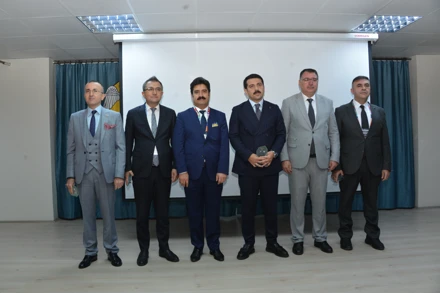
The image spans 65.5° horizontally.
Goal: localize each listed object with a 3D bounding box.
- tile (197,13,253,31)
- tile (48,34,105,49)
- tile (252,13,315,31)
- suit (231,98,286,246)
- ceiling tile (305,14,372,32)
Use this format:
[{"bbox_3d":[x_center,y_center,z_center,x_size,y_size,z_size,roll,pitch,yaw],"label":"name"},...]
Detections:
[{"bbox_3d":[0.059,-1.322,3.660,0.600,0.025,0.600,-1,1,-3],"label":"tile"},{"bbox_3d":[-1.765,-1.278,4.170,0.600,0.025,0.600,-1,1,-3],"label":"tile"},{"bbox_3d":[0.668,-1.336,3.700,0.600,0.025,0.600,-1,1,-3],"label":"tile"},{"bbox_3d":[0.369,0.256,3.360,0.560,1.410,0.340,-1,1,-2],"label":"suit"},{"bbox_3d":[1.270,-1.345,3.750,0.600,0.025,0.600,-1,1,-3],"label":"ceiling tile"}]

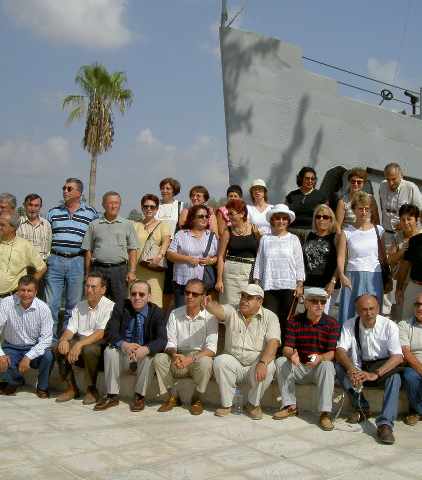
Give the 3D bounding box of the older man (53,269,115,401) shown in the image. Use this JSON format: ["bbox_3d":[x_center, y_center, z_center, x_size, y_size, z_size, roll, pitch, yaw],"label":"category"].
[{"bbox_3d":[-1.223,0.898,6.886,0.520,1.156,0.750,2,1,14],"label":"older man"}]

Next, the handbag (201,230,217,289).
[{"bbox_3d":[-0.015,0.200,7.020,0.200,0.550,0.150,1,1,-12],"label":"handbag"}]

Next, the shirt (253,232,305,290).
[{"bbox_3d":[0.665,0.209,7.000,0.500,0.560,0.290,1,1,3],"label":"shirt"}]

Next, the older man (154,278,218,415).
[{"bbox_3d":[-0.220,0.920,6.474,0.540,1.120,0.680,1,1,7],"label":"older man"}]

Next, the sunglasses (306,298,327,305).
[{"bbox_3d":[0.922,0.537,6.300,0.145,0.045,0.140,1,1,-20],"label":"sunglasses"}]

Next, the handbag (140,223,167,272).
[{"bbox_3d":[-0.601,0.077,7.453,0.300,0.516,0.120,2,1,-2],"label":"handbag"}]

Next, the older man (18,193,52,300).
[{"bbox_3d":[-1.978,0.327,7.909,0.480,1.674,0.320,1,1,-10],"label":"older man"}]

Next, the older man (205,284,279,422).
[{"bbox_3d":[0.272,0.948,6.420,0.660,1.130,0.770,1,1,12],"label":"older man"}]

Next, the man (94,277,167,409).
[{"bbox_3d":[-0.727,0.920,6.595,0.580,1.100,0.700,1,1,3],"label":"man"}]

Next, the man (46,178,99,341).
[{"bbox_3d":[-1.444,0.255,7.520,0.550,1.780,0.380,1,1,-3],"label":"man"}]

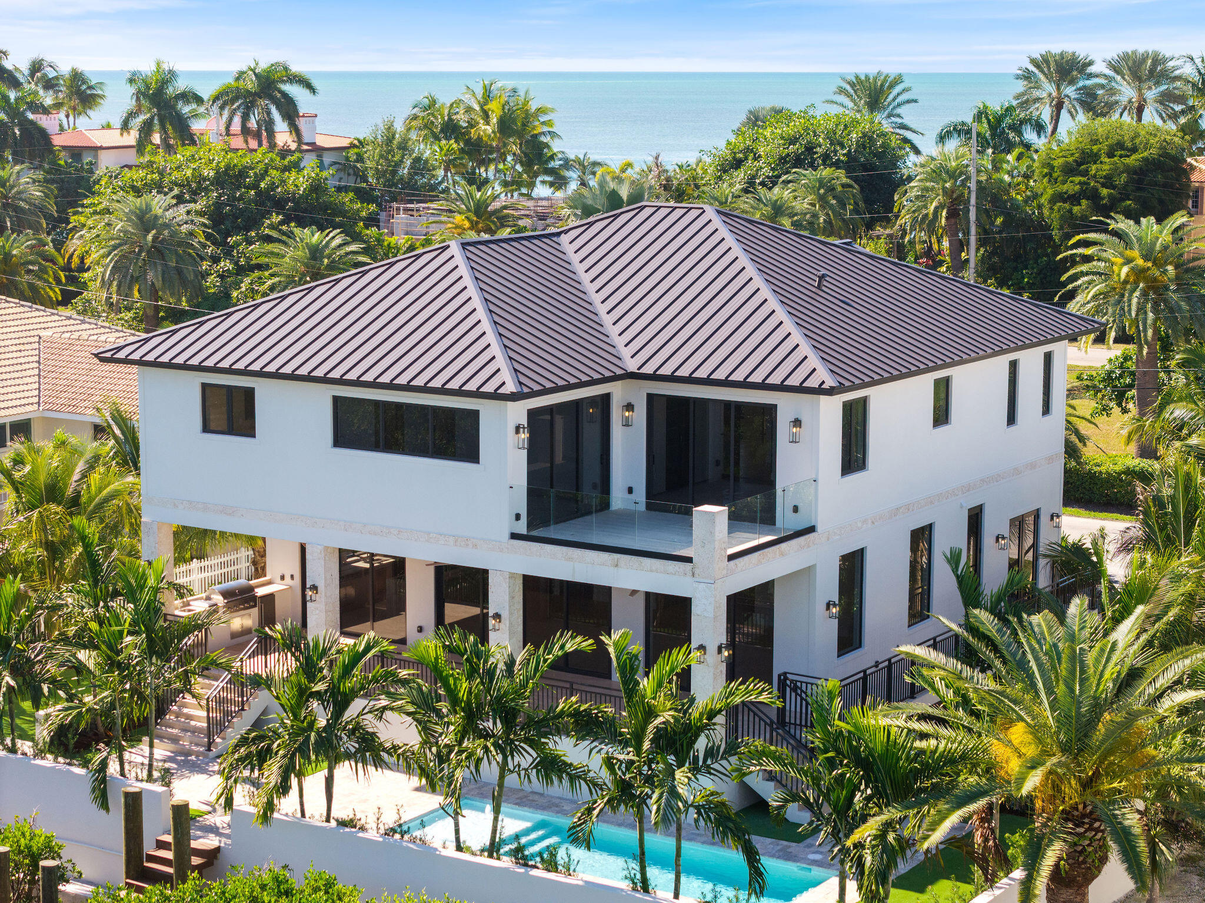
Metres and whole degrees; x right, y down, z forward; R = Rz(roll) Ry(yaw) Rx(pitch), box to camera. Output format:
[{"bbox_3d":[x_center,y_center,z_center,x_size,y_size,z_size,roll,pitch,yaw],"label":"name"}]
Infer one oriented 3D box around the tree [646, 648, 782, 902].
[{"bbox_3d":[1.794,5.386,39.812,2.138,4.592,2.138,0,9,0],"label":"tree"}]

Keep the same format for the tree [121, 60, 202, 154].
[{"bbox_3d":[-31.180,-20.261,173.155,5.900,15.010,5.900,0,9,0],"label":"tree"}]

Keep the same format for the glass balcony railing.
[{"bbox_3d":[1.249,1.124,47.765,4.614,1.083,4.131,6,11,32],"label":"glass balcony railing"}]

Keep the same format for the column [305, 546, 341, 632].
[{"bbox_3d":[-5.912,3.489,51.747,0.497,3.123,0.488,6,11,33],"label":"column"}]

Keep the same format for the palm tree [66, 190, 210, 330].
[{"bbox_3d":[-20.875,-7.258,110.229,6.474,8.994,6.474,-2,9,-11],"label":"palm tree"}]

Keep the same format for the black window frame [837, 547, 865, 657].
[{"bbox_3d":[5.129,3.139,51.018,0.120,2.176,1.196,6,11,33],"label":"black window frame"}]

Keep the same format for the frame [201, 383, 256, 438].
[{"bbox_3d":[-7.901,-0.882,51.907,1.578,1.098,0.120,6,11,33],"label":"frame"}]

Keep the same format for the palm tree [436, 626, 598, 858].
[{"bbox_3d":[-1.542,5.249,43.757,2.919,4.259,2.900,0,9,-2],"label":"palm tree"}]

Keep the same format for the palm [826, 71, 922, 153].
[{"bbox_3d":[18.117,-18.249,164.155,6.739,14.507,6.739,1,9,6],"label":"palm"}]

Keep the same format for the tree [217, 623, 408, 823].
[{"bbox_3d":[-5.428,5.121,45.865,3.574,3.829,3.200,-1,9,-7],"label":"tree"}]

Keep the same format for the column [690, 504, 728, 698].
[{"bbox_3d":[2.014,3.388,45.494,0.470,4.686,0.490,6,11,32],"label":"column"}]

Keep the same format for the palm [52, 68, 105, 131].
[{"bbox_3d":[-56.550,-33.930,263.170,5.900,15.030,5.900,0,9,0],"label":"palm"}]

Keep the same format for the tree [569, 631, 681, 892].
[{"bbox_3d":[0.378,5.240,40.725,1.919,4.593,1.919,0,9,0],"label":"tree"}]

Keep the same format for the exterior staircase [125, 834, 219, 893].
[{"bbox_3d":[-8.026,7.791,45.454,1.270,0.776,1.158,6,11,33],"label":"exterior staircase"}]

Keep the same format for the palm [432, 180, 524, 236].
[{"bbox_3d":[-7.686,-12.956,150.586,5.700,7.616,5.700,0,9,0],"label":"palm"}]

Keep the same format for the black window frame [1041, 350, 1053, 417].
[{"bbox_3d":[10.642,-1.651,58.812,0.120,1.555,0.566,6,11,33],"label":"black window frame"}]

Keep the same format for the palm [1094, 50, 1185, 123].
[{"bbox_3d":[38.787,-20.960,176.878,6.582,16.018,6.582,2,9,12],"label":"palm"}]

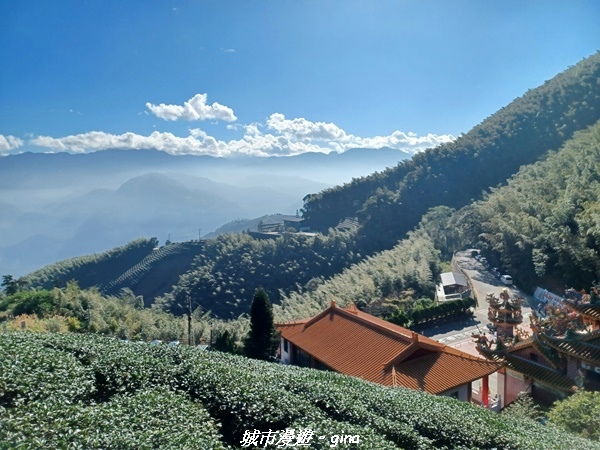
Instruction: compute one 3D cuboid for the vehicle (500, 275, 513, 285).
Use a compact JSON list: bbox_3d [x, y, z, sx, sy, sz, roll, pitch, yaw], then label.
[{"bbox_3d":[53.376,14.216,112.000,1.800,1.650,4.500,1,5,12],"label":"vehicle"}]

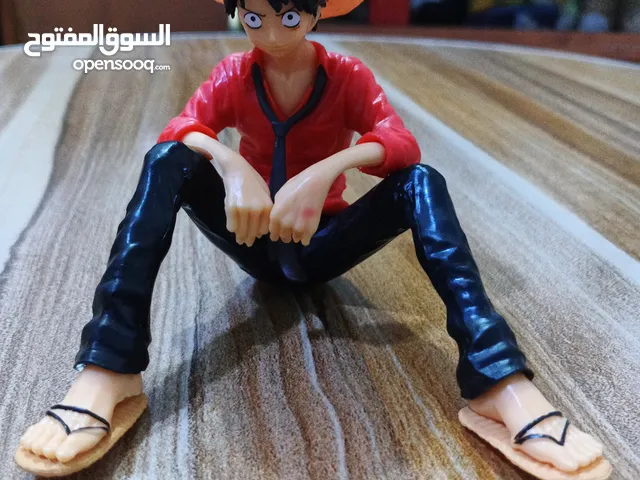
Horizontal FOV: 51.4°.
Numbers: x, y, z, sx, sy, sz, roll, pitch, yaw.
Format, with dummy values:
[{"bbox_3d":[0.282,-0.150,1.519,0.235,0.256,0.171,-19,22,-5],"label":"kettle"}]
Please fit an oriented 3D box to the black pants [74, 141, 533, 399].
[{"bbox_3d":[-0.005,-0.001,0.201,0.115,0.066,0.109,0,26,0],"label":"black pants"}]

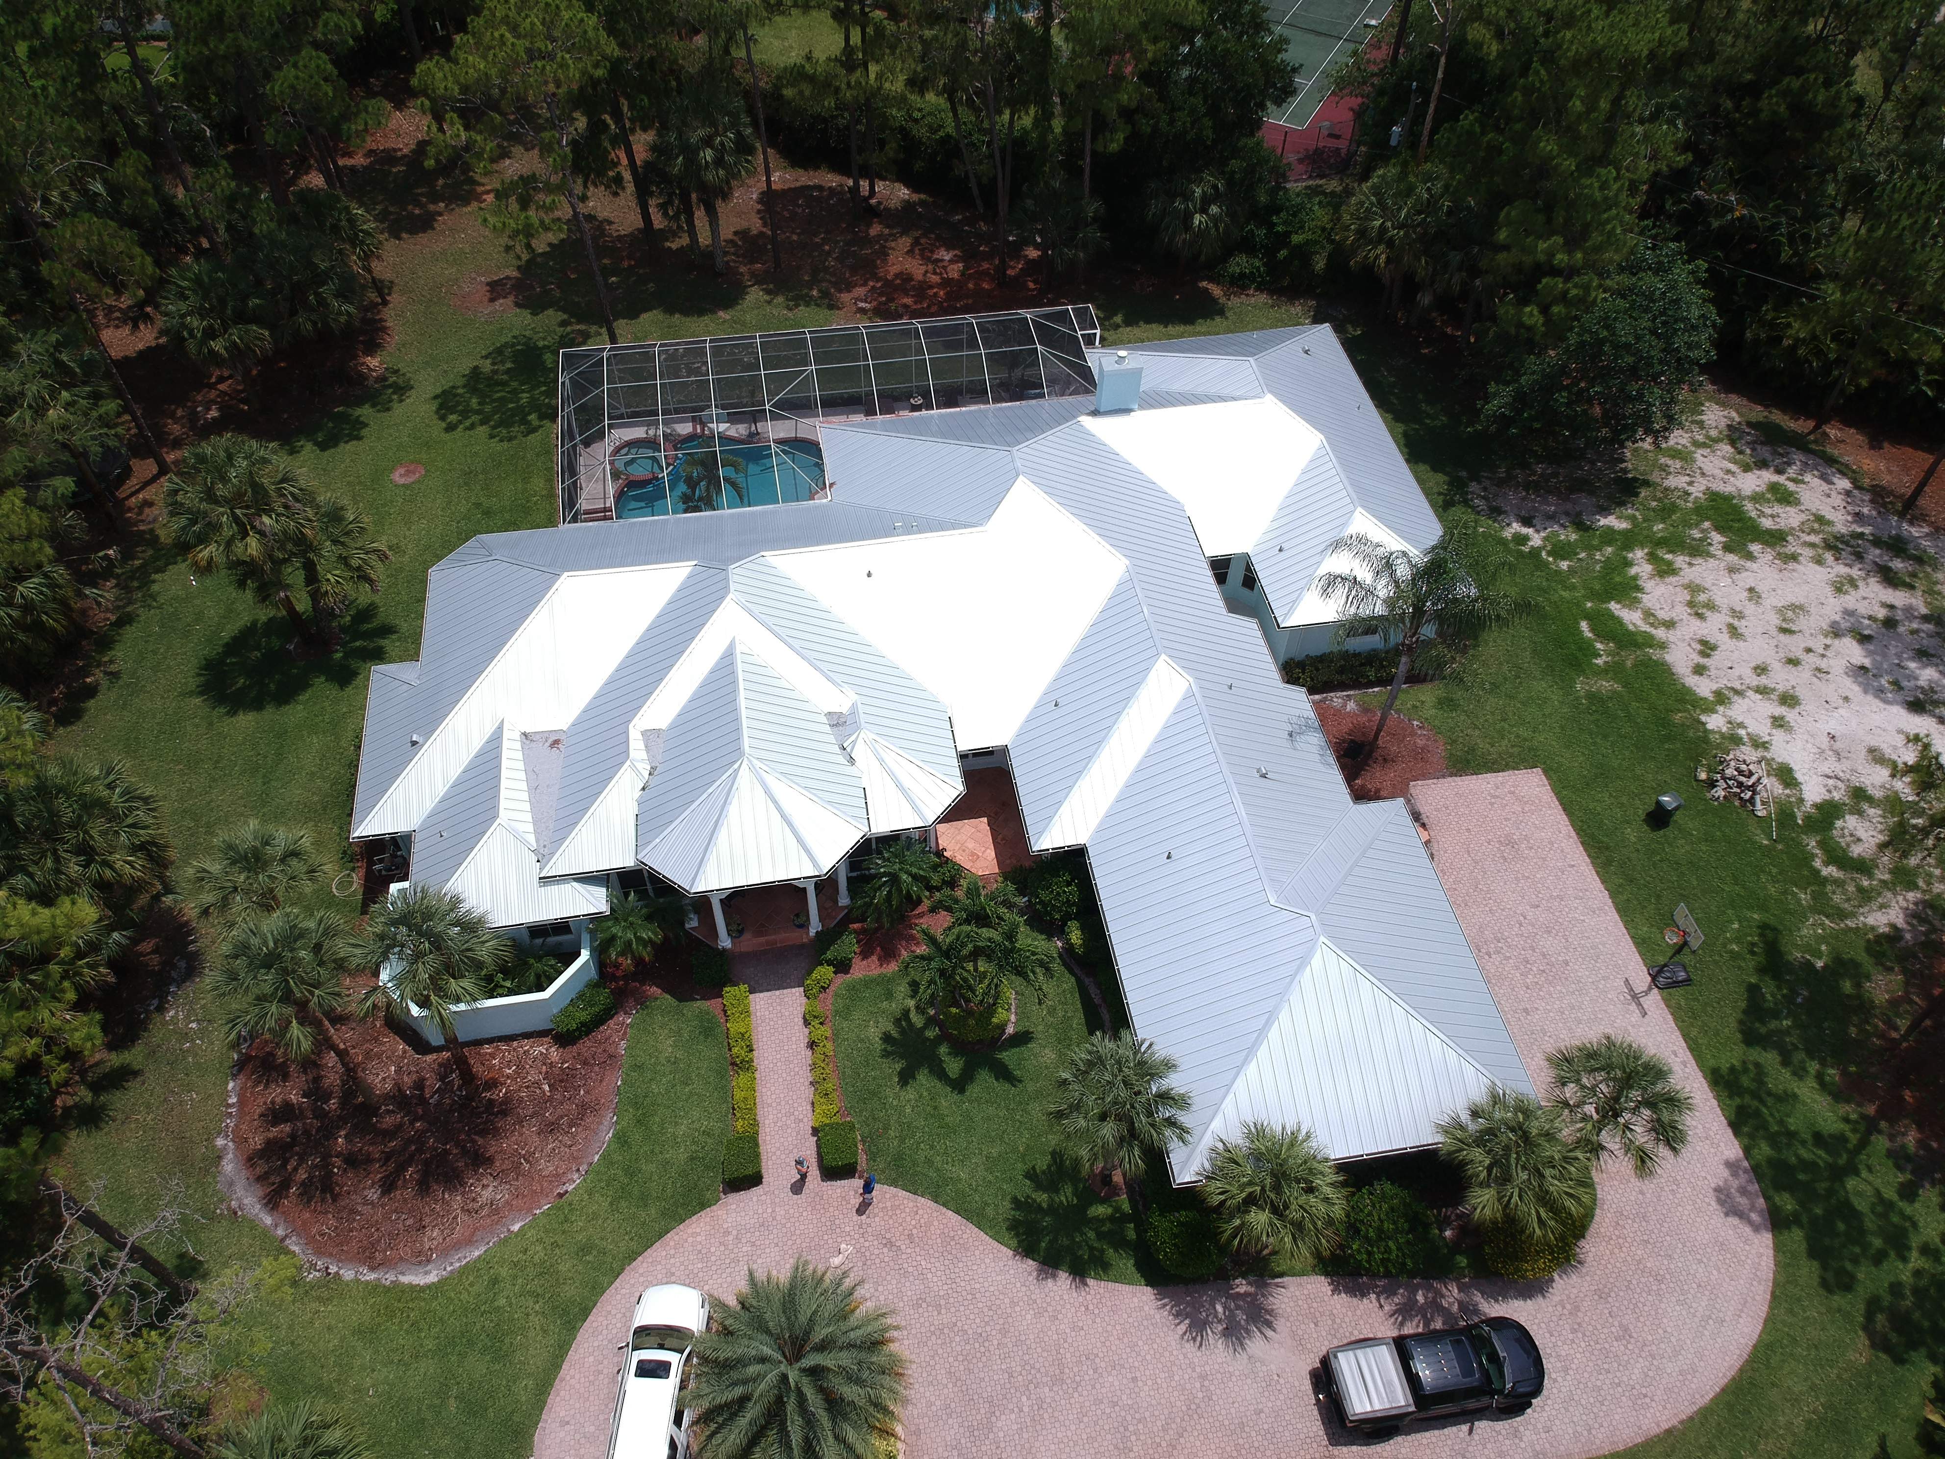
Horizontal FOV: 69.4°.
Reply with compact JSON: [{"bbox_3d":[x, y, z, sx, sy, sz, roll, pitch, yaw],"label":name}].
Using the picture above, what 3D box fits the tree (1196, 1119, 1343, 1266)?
[{"bbox_3d":[7.771,13.049,37.798,3.812,6.225,3.781,-7,51,-7],"label":"tree"}]

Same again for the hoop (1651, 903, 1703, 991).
[{"bbox_3d":[22.169,6.909,43.864,2.000,3.750,1.300,-7,51,-6],"label":"hoop"}]

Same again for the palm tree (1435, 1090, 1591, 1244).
[{"bbox_3d":[14.217,12.460,38.189,3.955,6.582,4.039,-7,51,-7],"label":"palm tree"}]

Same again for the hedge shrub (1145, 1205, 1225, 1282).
[{"bbox_3d":[5.978,14.450,39.487,2.220,1.776,2.055,1,51,-1],"label":"hedge shrub"}]

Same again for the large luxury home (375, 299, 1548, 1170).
[{"bbox_3d":[-0.912,-3.109,49.340,39.800,7.400,40.000,-7,51,-6],"label":"large luxury home"}]

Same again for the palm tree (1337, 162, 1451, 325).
[{"bbox_3d":[19.675,-22.912,66.687,5.125,7.406,5.433,-7,51,-7],"label":"palm tree"}]

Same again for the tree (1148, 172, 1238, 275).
[{"bbox_3d":[10.438,-23.880,67.711,4.300,5.400,4.300,-7,51,-6],"label":"tree"}]

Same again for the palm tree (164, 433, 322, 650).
[{"bbox_3d":[-25.509,-6.114,50.867,4.753,9.120,5.492,-7,51,-7],"label":"palm tree"}]

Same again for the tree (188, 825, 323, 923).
[{"bbox_3d":[-20.452,5.795,41.951,3.558,8.023,3.330,-7,51,-7],"label":"tree"}]

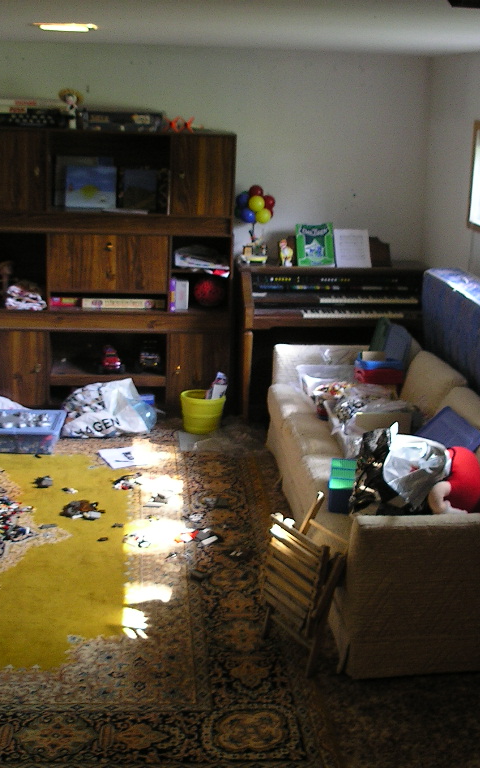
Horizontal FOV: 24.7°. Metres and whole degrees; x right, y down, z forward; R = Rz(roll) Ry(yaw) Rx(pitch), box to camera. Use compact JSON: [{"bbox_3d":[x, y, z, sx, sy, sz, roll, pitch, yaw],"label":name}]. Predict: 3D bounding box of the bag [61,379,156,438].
[{"bbox_3d":[-0.787,0.126,6.553,0.533,0.278,0.412,0,15,-5],"label":"bag"}]

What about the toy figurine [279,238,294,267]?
[{"bbox_3d":[0.287,-0.818,6.820,0.085,0.165,0.075,6,15,15],"label":"toy figurine"}]

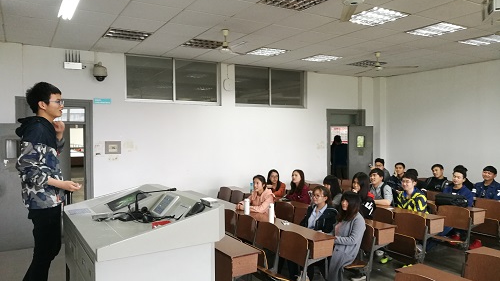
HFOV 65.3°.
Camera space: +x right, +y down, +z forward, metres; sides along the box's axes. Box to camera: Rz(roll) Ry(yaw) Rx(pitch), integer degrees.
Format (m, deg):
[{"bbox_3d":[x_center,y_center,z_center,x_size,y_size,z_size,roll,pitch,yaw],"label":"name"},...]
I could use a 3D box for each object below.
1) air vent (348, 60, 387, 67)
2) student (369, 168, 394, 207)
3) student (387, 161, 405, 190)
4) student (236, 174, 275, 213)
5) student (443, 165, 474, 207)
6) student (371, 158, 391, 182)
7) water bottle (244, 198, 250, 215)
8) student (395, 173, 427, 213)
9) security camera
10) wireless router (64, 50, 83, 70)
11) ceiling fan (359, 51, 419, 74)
[{"bbox_3d":[2.461,-1.629,8.191,0.600,0.050,0.600,-1,1,-31],"label":"air vent"},{"bbox_3d":[2.024,1.084,6.175,0.700,1.250,0.470,-1,1,-37],"label":"student"},{"bbox_3d":[2.930,1.039,7.642,0.740,1.200,0.520,-1,1,-40],"label":"student"},{"bbox_3d":[0.059,1.132,5.613,0.700,1.200,0.460,-1,1,-38],"label":"student"},{"bbox_3d":[3.211,1.078,6.068,0.500,1.250,0.720,0,1,45],"label":"student"},{"bbox_3d":[2.697,1.010,8.084,0.720,1.230,0.520,-1,1,-40],"label":"student"},{"bbox_3d":[-0.034,0.873,5.193,0.070,0.230,0.070,-1,1,-31],"label":"water bottle"},{"bbox_3d":[2.181,1.071,5.427,0.750,1.220,0.520,-1,1,-38],"label":"student"},{"bbox_3d":[-2.542,-1.165,6.615,0.230,0.320,0.250,-1,1,-31],"label":"security camera"},{"bbox_3d":[-2.972,-1.361,6.568,0.290,0.335,0.060,-1,1,-31],"label":"wireless router"},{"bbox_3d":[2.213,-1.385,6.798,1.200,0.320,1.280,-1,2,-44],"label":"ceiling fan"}]

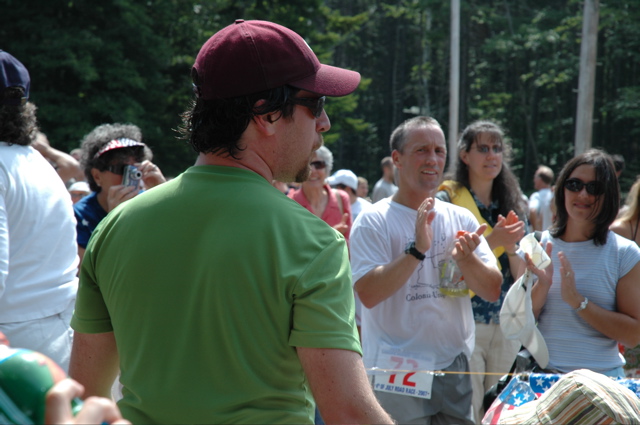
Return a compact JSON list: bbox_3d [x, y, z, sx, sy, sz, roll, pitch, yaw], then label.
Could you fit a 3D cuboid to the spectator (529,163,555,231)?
[{"bbox_3d":[2.111,0.426,17.610,0.330,1.750,0.500,2,1,41],"label":"spectator"}]

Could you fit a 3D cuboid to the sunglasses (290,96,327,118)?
[{"bbox_3d":[-0.057,-0.167,2.970,0.145,0.045,0.145,1,0,-18],"label":"sunglasses"}]

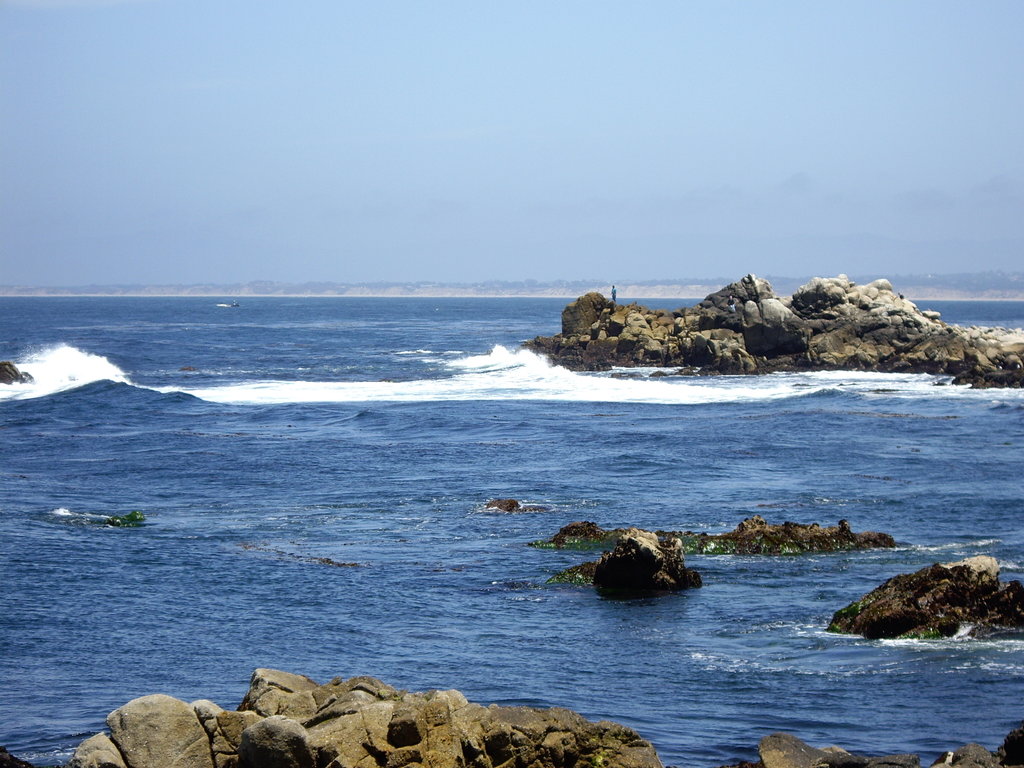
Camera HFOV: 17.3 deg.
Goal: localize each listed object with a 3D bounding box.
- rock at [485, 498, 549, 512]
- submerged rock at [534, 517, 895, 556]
[{"bbox_3d":[0.158,4.272,118.535,2.250,0.450,1.100,0,2,0],"label":"rock"},{"bbox_3d":[6.025,4.482,100.331,10.711,1.050,3.600,0,2,0],"label":"submerged rock"}]

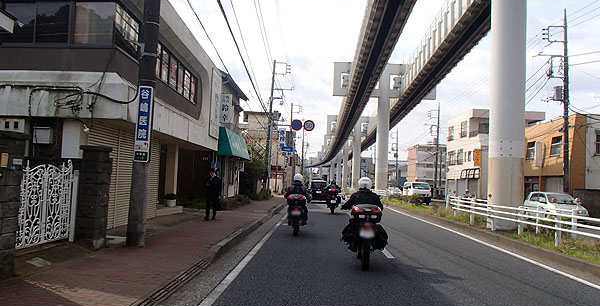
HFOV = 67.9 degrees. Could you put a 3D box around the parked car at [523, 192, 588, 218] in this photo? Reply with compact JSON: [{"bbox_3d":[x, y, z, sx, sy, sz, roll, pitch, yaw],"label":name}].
[{"bbox_3d":[13.098,2.753,22.799,1.620,1.500,3.650,2,-3,3],"label":"parked car"}]

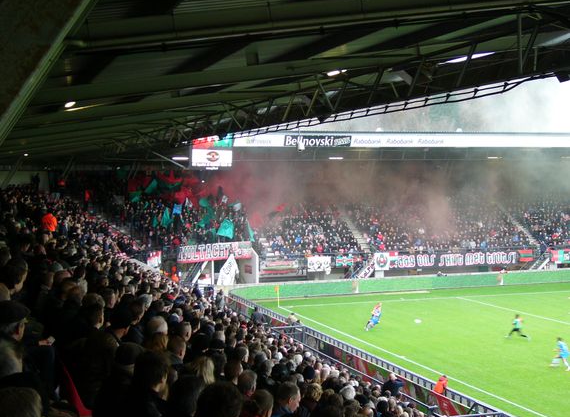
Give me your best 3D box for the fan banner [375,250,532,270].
[{"bbox_3d":[14.304,4.287,83.839,14.800,1.350,0.150,-1,2,-17],"label":"fan banner"}]

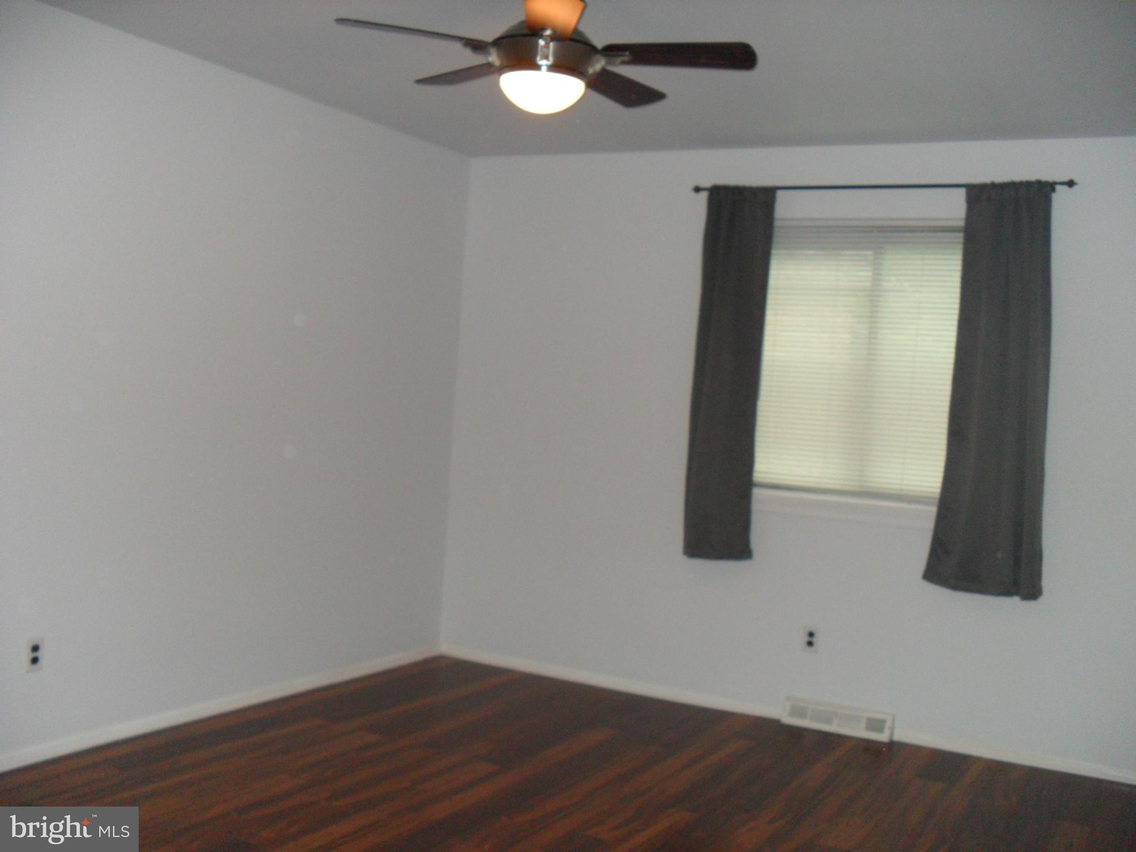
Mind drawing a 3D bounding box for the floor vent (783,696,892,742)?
[{"bbox_3d":[1.113,1.214,4.753,0.450,0.100,0.070,5,1,27],"label":"floor vent"}]

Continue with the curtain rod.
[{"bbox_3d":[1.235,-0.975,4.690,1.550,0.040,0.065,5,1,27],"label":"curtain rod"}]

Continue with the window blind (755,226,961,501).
[{"bbox_3d":[1.261,-0.278,4.771,1.000,1.150,0.045,5,1,27],"label":"window blind"}]

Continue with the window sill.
[{"bbox_3d":[1.210,0.349,4.770,1.050,0.090,0.100,5,1,27],"label":"window sill"}]

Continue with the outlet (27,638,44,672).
[{"bbox_3d":[-1.676,0.723,3.622,0.010,0.115,0.071,5,1,27],"label":"outlet"}]

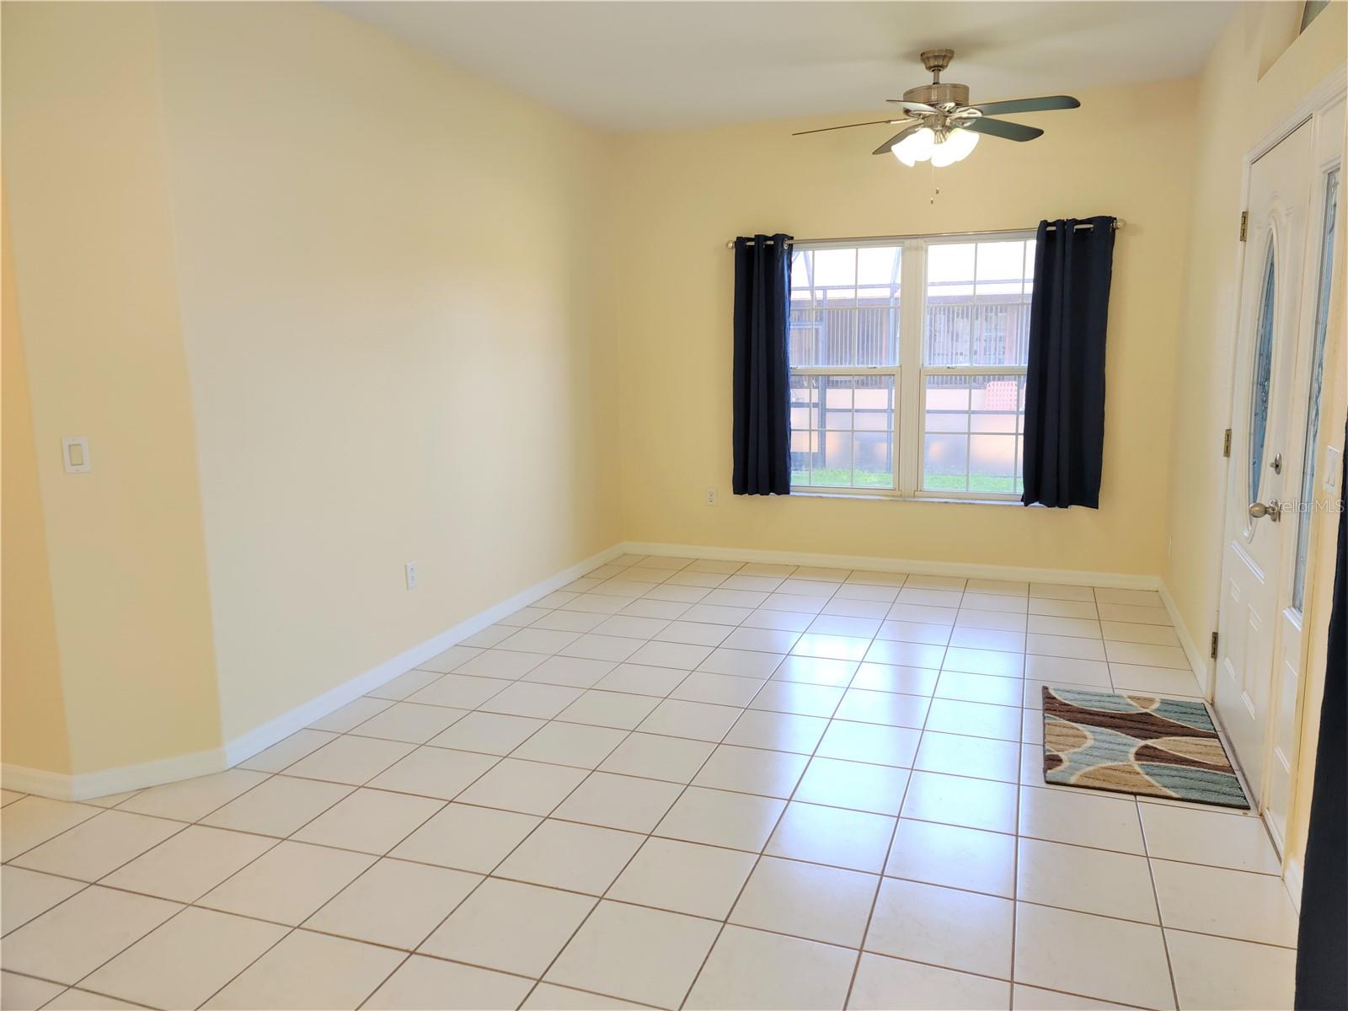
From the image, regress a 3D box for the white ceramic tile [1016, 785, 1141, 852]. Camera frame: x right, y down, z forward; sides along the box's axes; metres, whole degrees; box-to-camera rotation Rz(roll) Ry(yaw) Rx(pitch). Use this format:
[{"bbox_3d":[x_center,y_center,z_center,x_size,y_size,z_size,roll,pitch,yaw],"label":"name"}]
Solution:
[{"bbox_3d":[1.231,0.956,3.077,0.334,0.010,0.337,3,11,20],"label":"white ceramic tile"}]

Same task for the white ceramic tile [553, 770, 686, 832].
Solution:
[{"bbox_3d":[-0.171,0.939,3.217,0.333,0.010,0.337,3,11,20],"label":"white ceramic tile"}]

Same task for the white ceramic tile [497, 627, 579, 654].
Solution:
[{"bbox_3d":[-0.651,0.651,4.859,0.333,0.010,0.337,3,11,20],"label":"white ceramic tile"}]

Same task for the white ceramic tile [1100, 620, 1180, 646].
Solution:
[{"bbox_3d":[2.256,0.621,4.901,0.328,0.010,0.340,3,11,19],"label":"white ceramic tile"}]

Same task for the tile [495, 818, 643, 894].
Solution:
[{"bbox_3d":[-0.286,0.983,2.833,0.329,0.010,0.340,3,11,19],"label":"tile"}]

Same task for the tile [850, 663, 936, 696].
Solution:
[{"bbox_3d":[0.934,0.736,4.263,0.336,0.010,0.340,3,10,19],"label":"tile"}]

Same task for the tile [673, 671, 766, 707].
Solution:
[{"bbox_3d":[0.189,0.762,4.188,0.333,0.010,0.337,3,11,20],"label":"tile"}]

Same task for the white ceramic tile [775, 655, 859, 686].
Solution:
[{"bbox_3d":[0.615,0.719,4.376,0.328,0.010,0.340,3,11,19],"label":"white ceramic tile"}]

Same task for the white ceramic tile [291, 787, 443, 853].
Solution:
[{"bbox_3d":[-0.926,0.965,3.094,0.328,0.010,0.340,3,11,19],"label":"white ceramic tile"}]

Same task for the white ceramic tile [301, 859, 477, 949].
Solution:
[{"bbox_3d":[-0.718,1.024,2.623,0.329,0.010,0.340,3,11,19],"label":"white ceramic tile"}]

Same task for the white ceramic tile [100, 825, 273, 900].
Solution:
[{"bbox_3d":[-1.347,1.001,2.834,0.336,0.010,0.340,3,10,19],"label":"white ceramic tile"}]

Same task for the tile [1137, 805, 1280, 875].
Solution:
[{"bbox_3d":[1.536,0.963,2.929,0.336,0.010,0.340,3,10,19],"label":"tile"}]

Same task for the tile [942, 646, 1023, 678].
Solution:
[{"bbox_3d":[1.375,0.696,4.487,0.333,0.010,0.337,3,11,20],"label":"tile"}]

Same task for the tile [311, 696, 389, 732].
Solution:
[{"bbox_3d":[-1.237,0.812,3.914,0.178,0.010,0.340,3,10,19],"label":"tile"}]

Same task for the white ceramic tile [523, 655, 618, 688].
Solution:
[{"bbox_3d":[-0.447,0.728,4.403,0.331,0.010,0.333,3,11,19],"label":"white ceramic tile"}]

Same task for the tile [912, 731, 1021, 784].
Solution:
[{"bbox_3d":[1.022,0.873,3.514,0.333,0.010,0.337,3,11,20],"label":"tile"}]

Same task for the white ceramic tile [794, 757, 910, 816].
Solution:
[{"bbox_3d":[0.584,0.913,3.293,0.331,0.010,0.333,3,11,19],"label":"white ceramic tile"}]

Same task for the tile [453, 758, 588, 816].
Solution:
[{"bbox_3d":[-0.488,0.925,3.327,0.334,0.010,0.337,3,11,20],"label":"tile"}]

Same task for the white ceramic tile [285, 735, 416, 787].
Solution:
[{"bbox_3d":[-1.113,0.875,3.489,0.329,0.010,0.340,3,11,19],"label":"white ceramic tile"}]

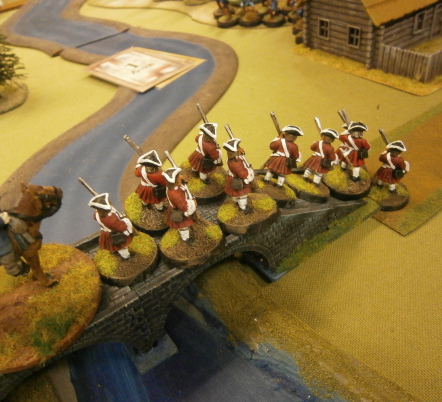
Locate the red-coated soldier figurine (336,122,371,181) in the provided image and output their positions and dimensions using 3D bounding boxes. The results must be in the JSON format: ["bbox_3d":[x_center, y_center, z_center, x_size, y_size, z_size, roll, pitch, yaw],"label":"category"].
[{"bbox_3d":[0.068,-0.028,0.209,0.017,0.032,0.015,21,51,28],"label":"red-coated soldier figurine"}]

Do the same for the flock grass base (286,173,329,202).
[{"bbox_3d":[0.046,-0.007,0.216,0.025,0.005,0.025,-12,38,-38],"label":"flock grass base"}]

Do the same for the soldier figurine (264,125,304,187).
[{"bbox_3d":[0.028,-0.022,0.187,0.017,0.031,0.016,33,31,27],"label":"soldier figurine"}]

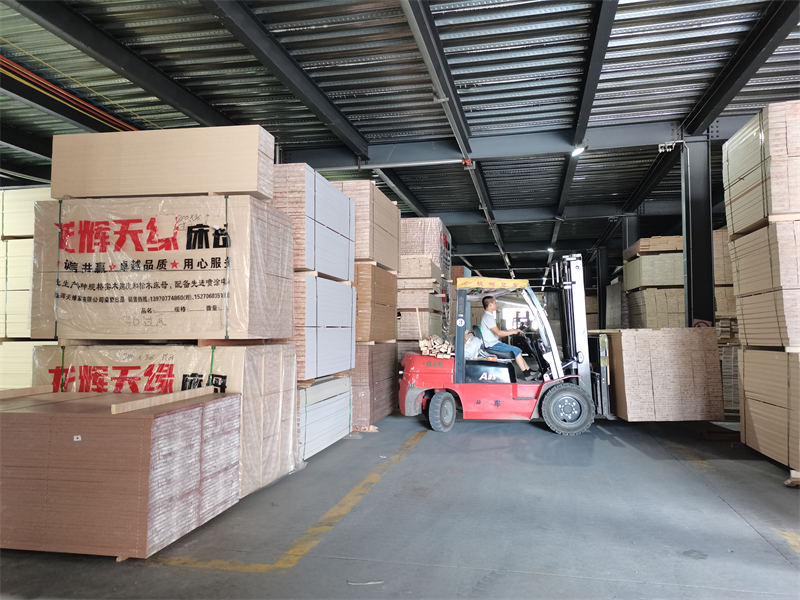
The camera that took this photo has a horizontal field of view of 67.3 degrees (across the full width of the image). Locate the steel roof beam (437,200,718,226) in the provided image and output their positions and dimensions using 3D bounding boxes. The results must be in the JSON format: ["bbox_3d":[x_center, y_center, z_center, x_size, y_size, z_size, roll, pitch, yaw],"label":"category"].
[{"bbox_3d":[4.438,-2.336,16.187,8.200,0.400,0.200,-1,-3,12],"label":"steel roof beam"}]

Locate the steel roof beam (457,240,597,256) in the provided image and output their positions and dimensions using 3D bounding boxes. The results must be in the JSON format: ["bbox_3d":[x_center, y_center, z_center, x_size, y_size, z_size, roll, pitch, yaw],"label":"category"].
[{"bbox_3d":[4.263,-1.986,22.555,6.100,0.400,0.200,-1,-3,12],"label":"steel roof beam"}]

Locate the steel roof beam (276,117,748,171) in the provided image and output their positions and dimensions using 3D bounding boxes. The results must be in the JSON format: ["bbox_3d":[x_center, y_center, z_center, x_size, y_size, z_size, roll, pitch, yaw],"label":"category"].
[{"bbox_3d":[1.680,-2.628,10.328,7.850,0.400,0.200,-1,-3,12],"label":"steel roof beam"}]

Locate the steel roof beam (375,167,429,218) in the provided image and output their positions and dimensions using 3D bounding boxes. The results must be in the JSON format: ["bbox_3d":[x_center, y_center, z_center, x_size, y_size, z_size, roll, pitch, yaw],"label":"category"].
[{"bbox_3d":[0.171,-2.486,13.898,0.160,0.300,5.900,-1,-3,12],"label":"steel roof beam"}]

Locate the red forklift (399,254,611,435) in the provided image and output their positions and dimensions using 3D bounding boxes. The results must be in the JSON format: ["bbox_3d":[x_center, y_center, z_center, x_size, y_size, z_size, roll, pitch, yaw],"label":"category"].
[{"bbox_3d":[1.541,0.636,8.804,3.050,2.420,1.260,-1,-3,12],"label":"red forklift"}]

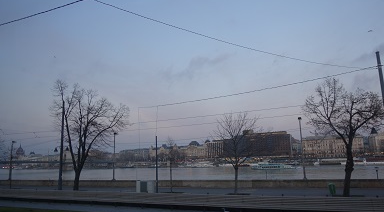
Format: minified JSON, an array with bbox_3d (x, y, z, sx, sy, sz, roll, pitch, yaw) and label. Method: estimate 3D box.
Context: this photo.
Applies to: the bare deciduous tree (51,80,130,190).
[{"bbox_3d":[-13.525,3.681,39.788,10.300,14.569,9.300,-2,-10,0],"label":"bare deciduous tree"}]

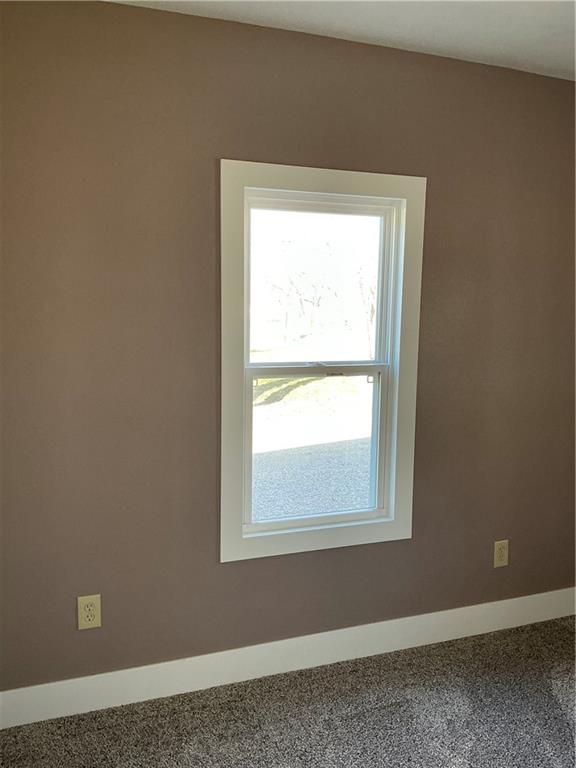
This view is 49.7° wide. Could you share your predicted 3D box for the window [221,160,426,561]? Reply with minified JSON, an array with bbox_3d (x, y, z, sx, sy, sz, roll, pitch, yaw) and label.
[{"bbox_3d":[0.128,-0.073,2.454,0.829,1.479,0.105,-2,8,-20],"label":"window"}]

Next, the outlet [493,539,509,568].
[{"bbox_3d":[0.972,0.773,2.830,0.076,0.124,0.010,-2,8,-20],"label":"outlet"}]

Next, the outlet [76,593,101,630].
[{"bbox_3d":[-0.713,0.817,2.230,0.077,0.124,0.010,-2,8,-20],"label":"outlet"}]

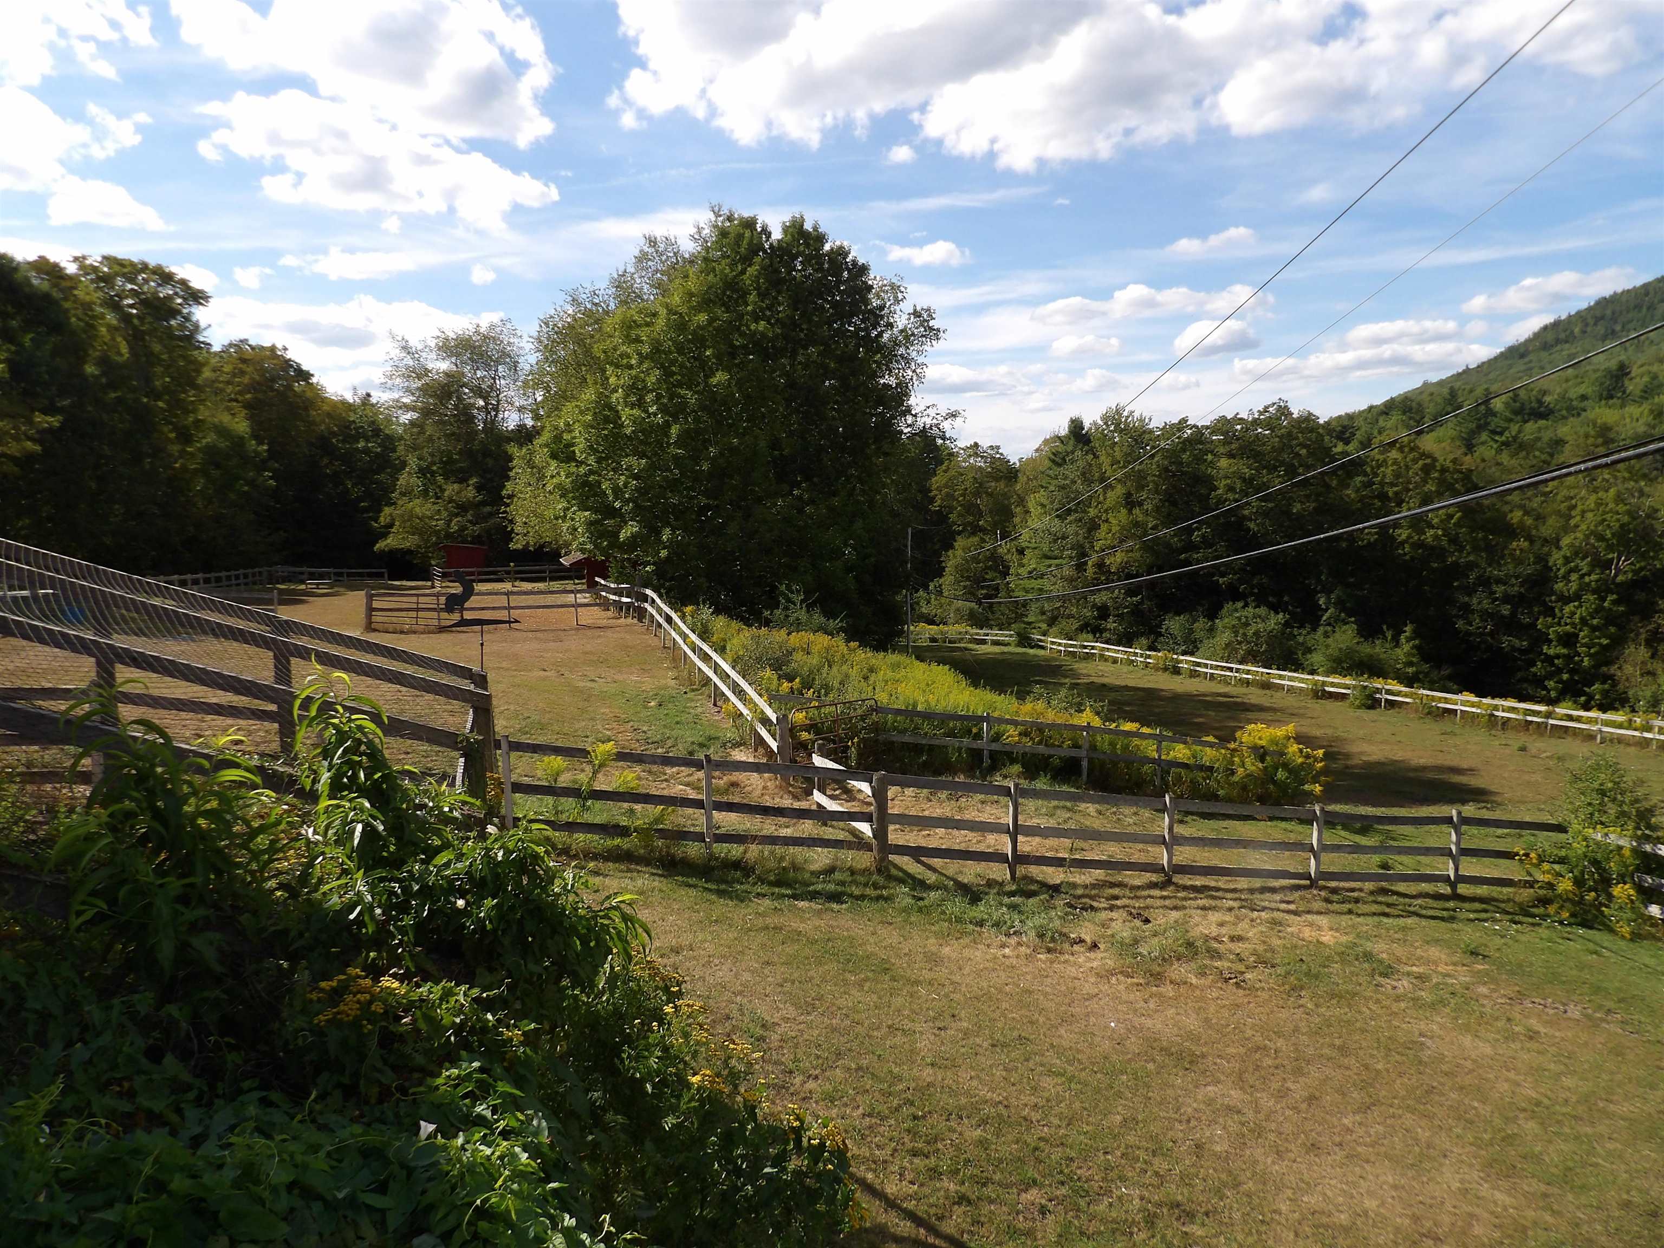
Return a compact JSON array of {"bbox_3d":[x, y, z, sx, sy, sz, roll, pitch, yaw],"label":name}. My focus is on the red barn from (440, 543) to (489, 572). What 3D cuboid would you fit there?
[{"bbox_3d":[-26.148,-4.389,82.000,3.300,2.800,3.800,-1,4,-15],"label":"red barn"}]

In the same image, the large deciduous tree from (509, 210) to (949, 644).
[{"bbox_3d":[-4.718,-8.928,53.000,19.500,19.800,17.500,0,4,0],"label":"large deciduous tree"}]

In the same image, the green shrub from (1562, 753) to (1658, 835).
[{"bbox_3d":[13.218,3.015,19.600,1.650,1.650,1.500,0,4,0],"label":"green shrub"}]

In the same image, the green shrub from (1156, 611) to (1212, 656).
[{"bbox_3d":[25.391,0.888,83.000,4.200,3.600,3.600,0,4,0],"label":"green shrub"}]

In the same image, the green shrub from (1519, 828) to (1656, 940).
[{"bbox_3d":[11.970,4.124,18.300,2.100,1.750,1.600,0,4,0],"label":"green shrub"}]

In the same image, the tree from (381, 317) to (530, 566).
[{"bbox_3d":[-29.182,-13.588,89.000,12.000,19.500,11.000,0,4,0],"label":"tree"}]

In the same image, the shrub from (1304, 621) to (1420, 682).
[{"bbox_3d":[30.763,1.850,67.000,6.700,3.900,5.000,0,4,0],"label":"shrub"}]

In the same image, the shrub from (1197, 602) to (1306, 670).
[{"bbox_3d":[27.435,1.021,75.500,7.100,4.800,5.800,0,4,0],"label":"shrub"}]

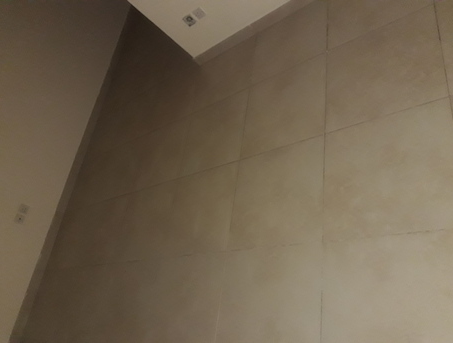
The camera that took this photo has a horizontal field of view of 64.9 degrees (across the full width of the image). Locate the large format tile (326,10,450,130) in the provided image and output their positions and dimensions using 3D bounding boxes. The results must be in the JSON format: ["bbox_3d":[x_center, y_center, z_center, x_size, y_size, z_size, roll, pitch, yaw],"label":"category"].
[{"bbox_3d":[0.797,-0.526,1.878,0.600,0.010,0.600,-16,54,40],"label":"large format tile"}]

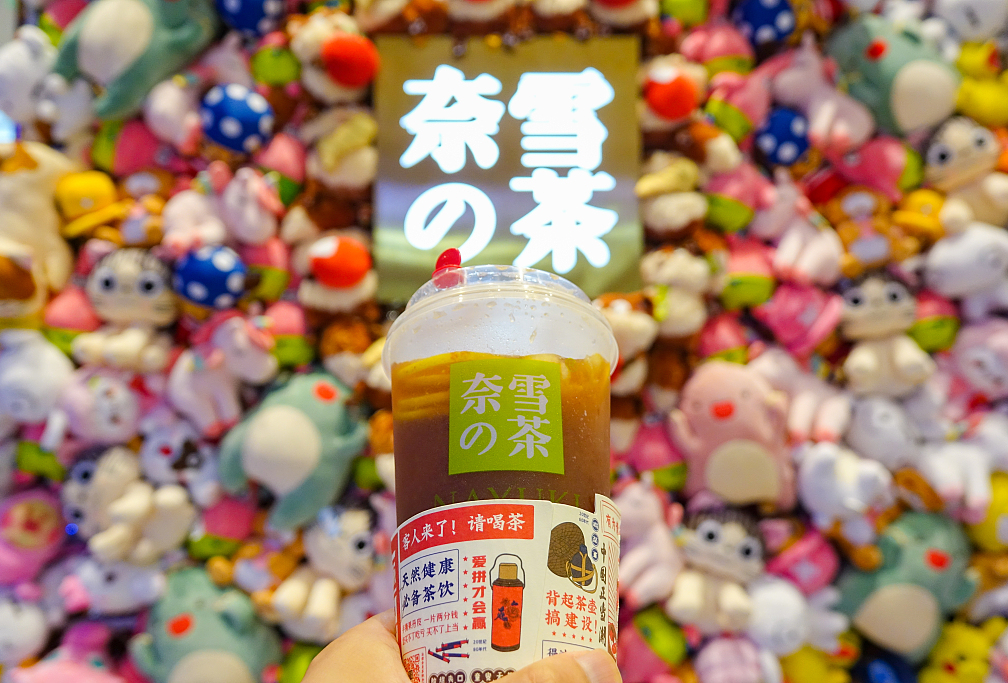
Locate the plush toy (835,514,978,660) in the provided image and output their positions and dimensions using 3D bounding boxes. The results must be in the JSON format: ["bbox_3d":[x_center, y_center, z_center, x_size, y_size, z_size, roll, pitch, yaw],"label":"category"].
[{"bbox_3d":[0.649,0.394,1.339,0.185,0.220,0.130,13,-5,-11],"label":"plush toy"}]

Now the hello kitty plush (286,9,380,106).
[{"bbox_3d":[-0.297,-0.492,1.430,0.155,0.165,0.150,-9,0,-20],"label":"hello kitty plush"}]

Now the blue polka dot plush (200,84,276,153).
[{"bbox_3d":[-0.443,-0.368,1.380,0.112,0.105,0.108,6,12,0],"label":"blue polka dot plush"}]

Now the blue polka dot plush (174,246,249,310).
[{"bbox_3d":[-0.496,-0.107,1.400,0.125,0.112,0.120,0,0,0],"label":"blue polka dot plush"}]

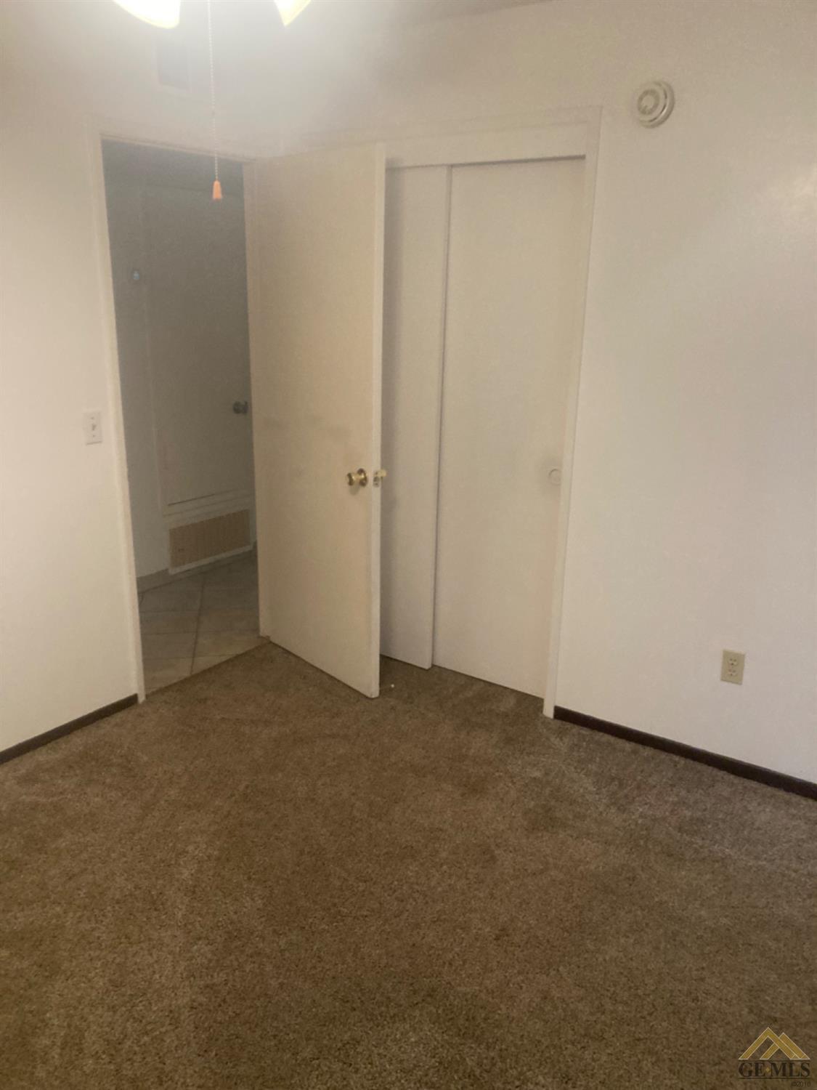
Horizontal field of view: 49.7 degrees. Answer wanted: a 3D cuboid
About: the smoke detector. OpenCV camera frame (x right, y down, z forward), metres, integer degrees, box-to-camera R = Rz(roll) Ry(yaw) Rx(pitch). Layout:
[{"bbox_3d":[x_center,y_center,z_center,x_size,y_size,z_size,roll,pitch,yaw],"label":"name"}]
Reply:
[{"bbox_3d":[0.757,-1.367,2.734,0.130,0.130,0.042,12,20,33],"label":"smoke detector"}]

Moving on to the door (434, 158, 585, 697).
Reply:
[{"bbox_3d":[0.382,-0.407,3.469,0.625,2.055,0.036,12,20,33],"label":"door"}]

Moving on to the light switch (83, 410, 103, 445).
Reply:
[{"bbox_3d":[-1.116,-0.415,3.122,0.012,0.115,0.071,12,20,33],"label":"light switch"}]

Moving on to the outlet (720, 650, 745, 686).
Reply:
[{"bbox_3d":[1.110,0.420,3.016,0.071,0.115,0.009,12,20,33],"label":"outlet"}]

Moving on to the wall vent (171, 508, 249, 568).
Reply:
[{"bbox_3d":[-1.136,-0.037,5.120,0.020,0.235,0.610,12,20,33],"label":"wall vent"}]

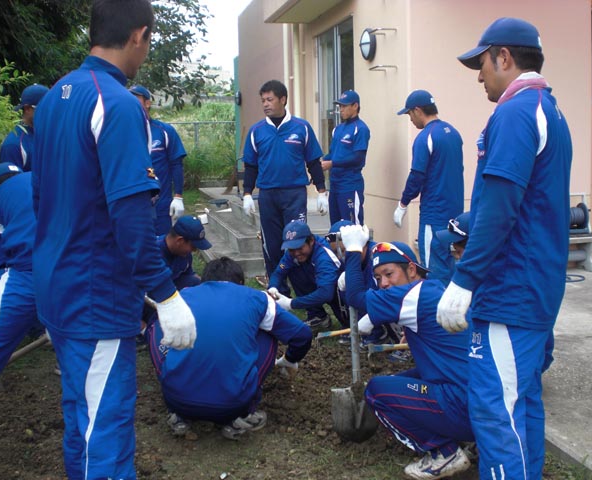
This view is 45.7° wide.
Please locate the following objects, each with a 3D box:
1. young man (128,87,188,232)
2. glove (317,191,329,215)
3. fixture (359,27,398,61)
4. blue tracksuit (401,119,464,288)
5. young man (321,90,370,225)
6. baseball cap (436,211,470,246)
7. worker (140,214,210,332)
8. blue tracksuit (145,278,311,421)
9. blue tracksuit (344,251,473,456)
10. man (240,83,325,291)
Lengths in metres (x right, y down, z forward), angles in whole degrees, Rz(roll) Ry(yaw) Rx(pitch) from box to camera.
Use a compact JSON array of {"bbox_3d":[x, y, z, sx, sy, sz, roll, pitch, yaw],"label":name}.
[{"bbox_3d":[-1.017,-0.215,4.913,0.560,1.720,0.340,1,8,17],"label":"young man"},{"bbox_3d":[0.200,-0.273,5.250,0.090,0.190,0.090,3,9,24],"label":"glove"},{"bbox_3d":[0.649,-1.735,6.250,0.100,0.290,0.290,-3,9,-13],"label":"fixture"},{"bbox_3d":[0.936,-0.100,4.783,0.320,1.400,0.460,5,10,36],"label":"blue tracksuit"},{"bbox_3d":[0.430,-0.444,6.050,0.460,1.720,0.370,7,12,43],"label":"young man"},{"bbox_3d":[0.937,-0.052,4.050,0.265,0.150,0.175,-28,20,-25],"label":"baseball cap"},{"bbox_3d":[-0.817,0.270,4.576,0.620,0.820,0.520,3,9,30],"label":"worker"},{"bbox_3d":[-0.299,0.482,3.164,0.700,0.620,0.640,-1,8,2],"label":"blue tracksuit"},{"bbox_3d":[0.525,0.432,2.806,0.670,0.780,0.550,2,8,21],"label":"blue tracksuit"},{"bbox_3d":[-0.092,-0.397,5.648,0.620,1.740,0.360,1,8,17],"label":"man"}]

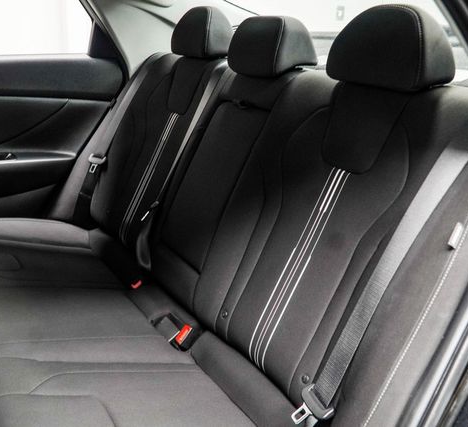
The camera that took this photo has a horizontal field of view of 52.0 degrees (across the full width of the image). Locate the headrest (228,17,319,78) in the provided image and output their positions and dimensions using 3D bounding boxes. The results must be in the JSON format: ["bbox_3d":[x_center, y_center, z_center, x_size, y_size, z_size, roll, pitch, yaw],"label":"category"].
[{"bbox_3d":[0.098,-0.419,1.195,0.135,0.133,0.235,-14,28,-33],"label":"headrest"}]

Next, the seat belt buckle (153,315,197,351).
[{"bbox_3d":[-0.139,0.278,1.115,0.055,0.038,0.085,-29,35,-25],"label":"seat belt buckle"}]

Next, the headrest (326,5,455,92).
[{"bbox_3d":[0.303,-0.328,0.935,0.122,0.145,0.250,-14,28,-33],"label":"headrest"}]

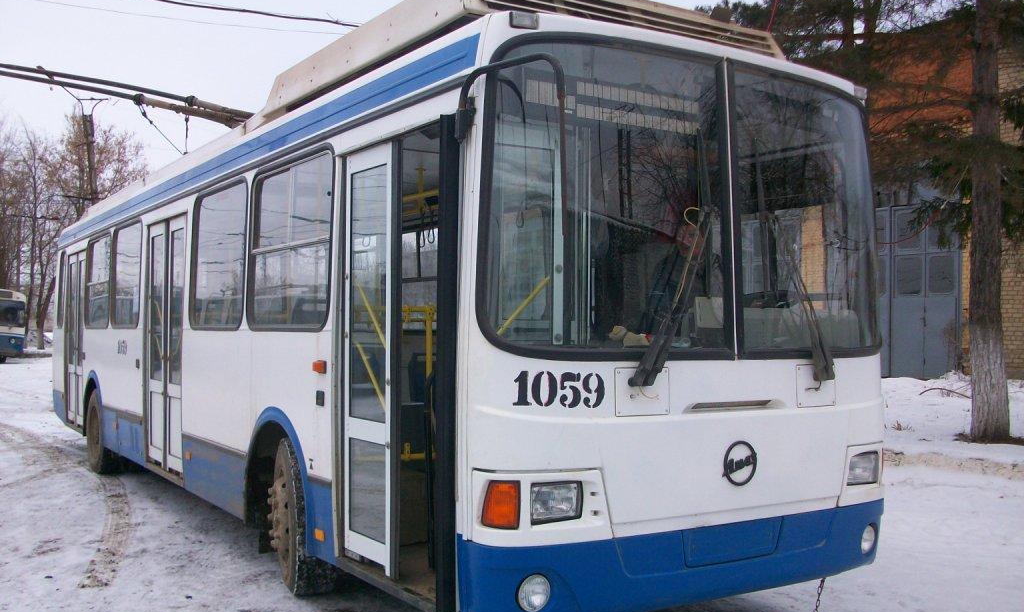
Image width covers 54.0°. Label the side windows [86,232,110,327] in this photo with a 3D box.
[{"bbox_3d":[-4.551,-0.256,11.080,0.055,1.030,1.400,3,-3,-33],"label":"side windows"}]

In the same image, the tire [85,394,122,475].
[{"bbox_3d":[-4.451,1.350,11.099,0.300,0.940,0.940,2,-2,-33],"label":"tire"}]

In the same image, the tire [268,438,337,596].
[{"bbox_3d":[-1.262,1.260,6.128,0.290,0.940,0.940,1,-2,-20],"label":"tire"}]

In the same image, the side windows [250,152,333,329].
[{"bbox_3d":[-1.340,-0.361,6.056,0.055,1.030,1.400,3,-3,-33],"label":"side windows"}]

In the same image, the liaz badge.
[{"bbox_3d":[1.033,0.712,4.548,0.215,0.208,0.020,2,-2,-33],"label":"liaz badge"}]

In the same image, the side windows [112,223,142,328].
[{"bbox_3d":[-3.765,-0.282,9.846,0.055,1.030,1.380,3,-3,-33],"label":"side windows"}]

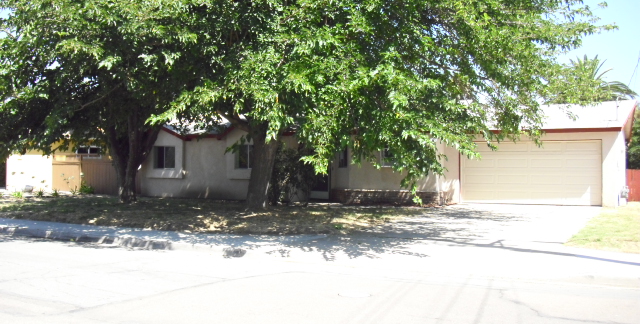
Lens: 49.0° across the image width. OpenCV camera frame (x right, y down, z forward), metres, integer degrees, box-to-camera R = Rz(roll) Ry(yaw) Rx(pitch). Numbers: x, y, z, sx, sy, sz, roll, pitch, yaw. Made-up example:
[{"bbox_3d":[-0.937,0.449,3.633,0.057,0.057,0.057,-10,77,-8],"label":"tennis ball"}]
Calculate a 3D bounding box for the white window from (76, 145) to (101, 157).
[{"bbox_3d":[-11.522,-0.483,35.000,0.100,0.660,1.550,0,0,34],"label":"white window"}]

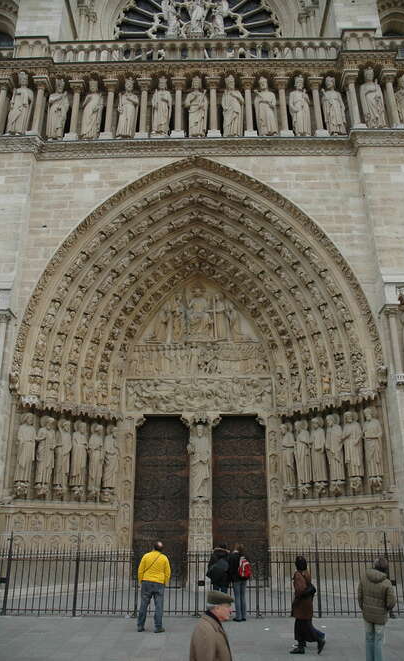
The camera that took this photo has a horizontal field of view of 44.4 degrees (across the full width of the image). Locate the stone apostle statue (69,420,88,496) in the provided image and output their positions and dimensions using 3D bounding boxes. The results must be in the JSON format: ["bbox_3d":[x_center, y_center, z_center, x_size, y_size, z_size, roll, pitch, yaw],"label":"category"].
[{"bbox_3d":[-4.533,4.683,18.202,0.632,2.753,0.561,14,-25,-32],"label":"stone apostle statue"}]

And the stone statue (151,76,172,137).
[{"bbox_3d":[-1.733,-9.569,21.202,0.918,3.432,0.765,0,-21,1],"label":"stone statue"}]

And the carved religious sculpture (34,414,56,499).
[{"bbox_3d":[-5.055,4.039,16.015,0.620,2.518,0.580,12,-23,-29],"label":"carved religious sculpture"}]

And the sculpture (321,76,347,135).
[{"bbox_3d":[5.306,-9.015,19.971,0.930,3.069,0.700,0,-20,1],"label":"sculpture"}]

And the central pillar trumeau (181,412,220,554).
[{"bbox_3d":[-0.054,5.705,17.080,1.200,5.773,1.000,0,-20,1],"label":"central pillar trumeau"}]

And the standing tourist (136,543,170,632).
[{"bbox_3d":[-1.054,5.554,10.778,0.680,1.797,0.400,0,-20,1],"label":"standing tourist"}]

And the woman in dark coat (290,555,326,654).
[{"bbox_3d":[1.966,5.069,9.144,0.640,1.642,0.480,0,-20,1],"label":"woman in dark coat"}]

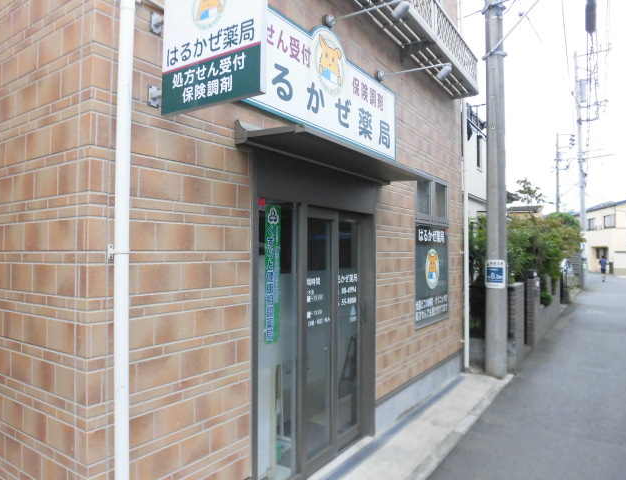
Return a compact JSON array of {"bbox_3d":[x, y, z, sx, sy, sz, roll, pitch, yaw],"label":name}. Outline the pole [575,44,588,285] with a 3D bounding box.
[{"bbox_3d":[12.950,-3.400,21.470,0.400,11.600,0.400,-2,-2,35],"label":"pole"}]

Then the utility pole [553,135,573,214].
[{"bbox_3d":[20.284,-2.900,36.000,1.600,11.500,0.600,-1,-2,20],"label":"utility pole"}]

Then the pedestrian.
[{"bbox_3d":[18.054,1.810,27.500,0.520,1.630,0.420,-1,-2,30],"label":"pedestrian"}]

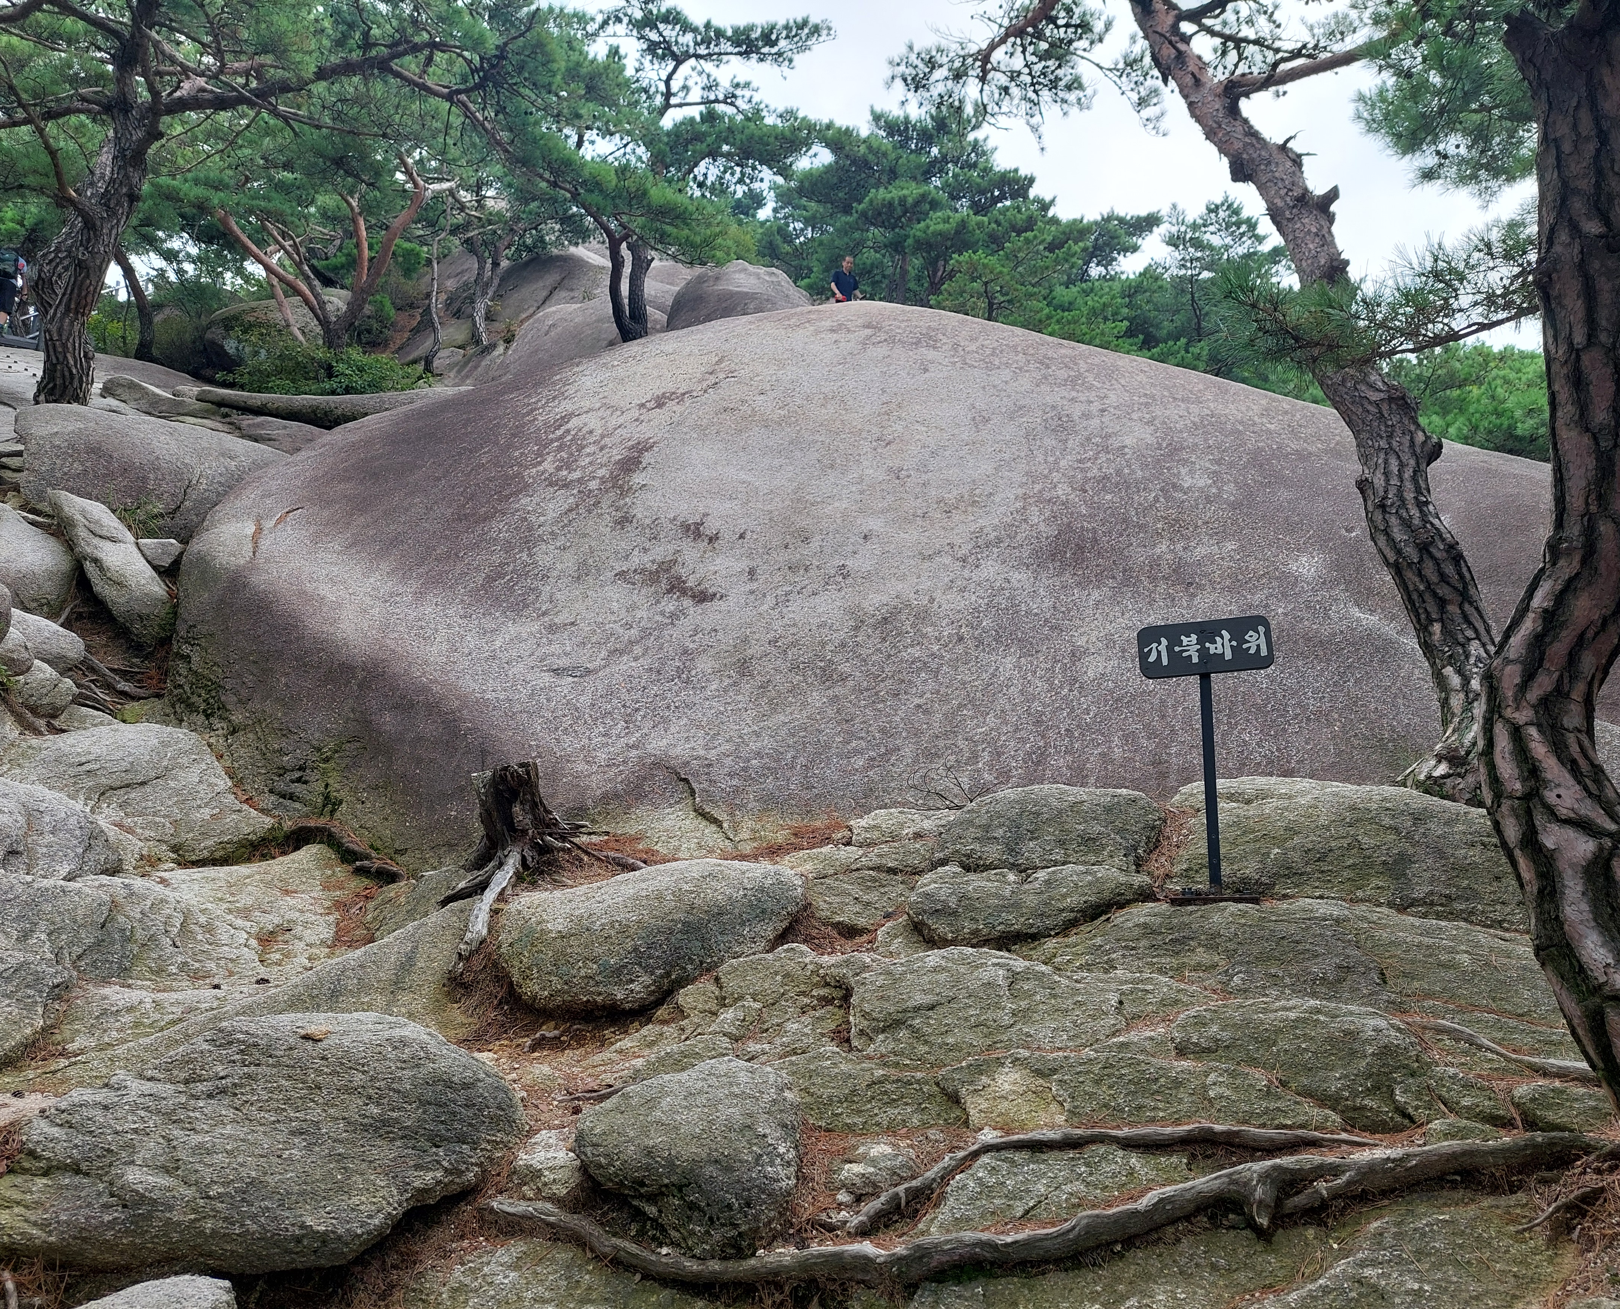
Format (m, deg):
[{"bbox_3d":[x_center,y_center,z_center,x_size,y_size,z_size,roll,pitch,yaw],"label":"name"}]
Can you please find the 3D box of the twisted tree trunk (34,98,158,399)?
[{"bbox_3d":[-6.822,-3.810,12.000,0.980,2.850,0.700,6,-12,-31],"label":"twisted tree trunk"}]

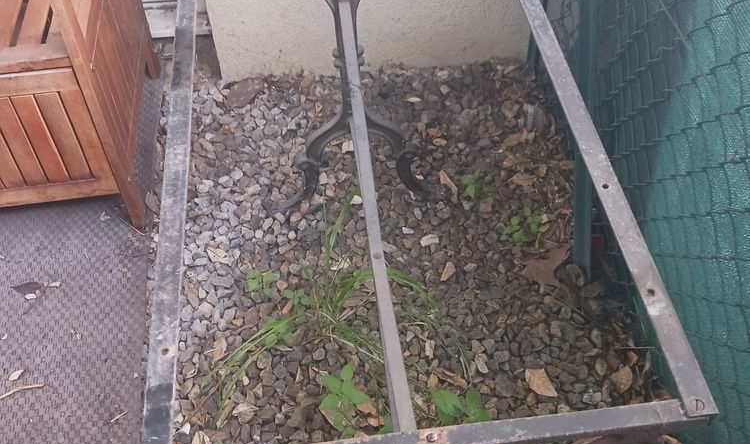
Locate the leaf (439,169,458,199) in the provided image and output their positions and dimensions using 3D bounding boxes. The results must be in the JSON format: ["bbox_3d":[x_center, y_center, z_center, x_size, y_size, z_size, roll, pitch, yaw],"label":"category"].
[{"bbox_3d":[0.158,-0.083,1.677,0.028,0.020,0.085,-14,50,-9],"label":"leaf"}]

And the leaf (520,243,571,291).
[{"bbox_3d":[0.355,0.090,1.515,0.129,0.030,0.084,-22,51,-16],"label":"leaf"}]

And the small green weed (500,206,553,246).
[{"bbox_3d":[0.308,0.005,1.579,0.105,0.050,0.080,4,50,6],"label":"small green weed"}]

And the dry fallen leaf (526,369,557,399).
[{"bbox_3d":[0.288,0.281,1.359,0.038,0.015,0.062,-12,49,-8],"label":"dry fallen leaf"}]

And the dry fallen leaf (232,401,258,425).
[{"bbox_3d":[-0.223,0.328,1.342,0.037,0.018,0.030,20,53,20],"label":"dry fallen leaf"}]

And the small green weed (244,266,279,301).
[{"bbox_3d":[-0.221,0.119,1.518,0.064,0.030,0.065,-5,49,-2],"label":"small green weed"}]

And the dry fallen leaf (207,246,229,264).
[{"bbox_3d":[-0.318,0.068,1.581,0.053,0.012,0.038,3,49,6],"label":"dry fallen leaf"}]

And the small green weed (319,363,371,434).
[{"bbox_3d":[-0.052,0.300,1.320,0.090,0.080,0.105,-8,49,-4],"label":"small green weed"}]

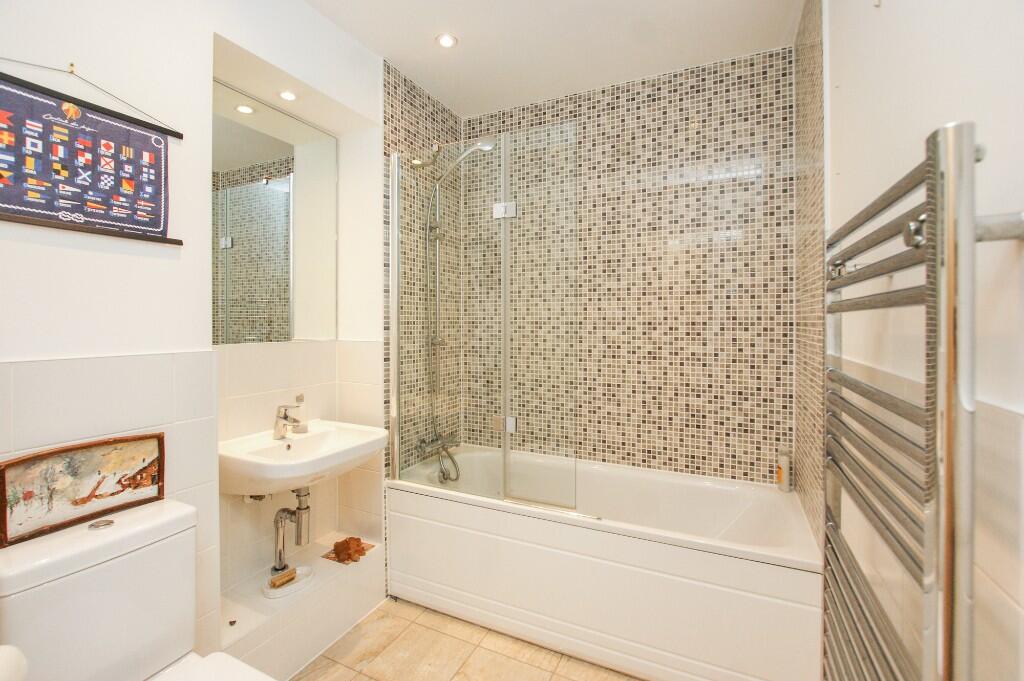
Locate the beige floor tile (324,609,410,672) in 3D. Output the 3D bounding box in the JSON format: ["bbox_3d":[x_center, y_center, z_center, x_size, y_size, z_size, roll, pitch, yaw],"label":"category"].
[{"bbox_3d":[-0.580,1.218,1.741,0.190,0.010,0.302,0,1,26],"label":"beige floor tile"}]

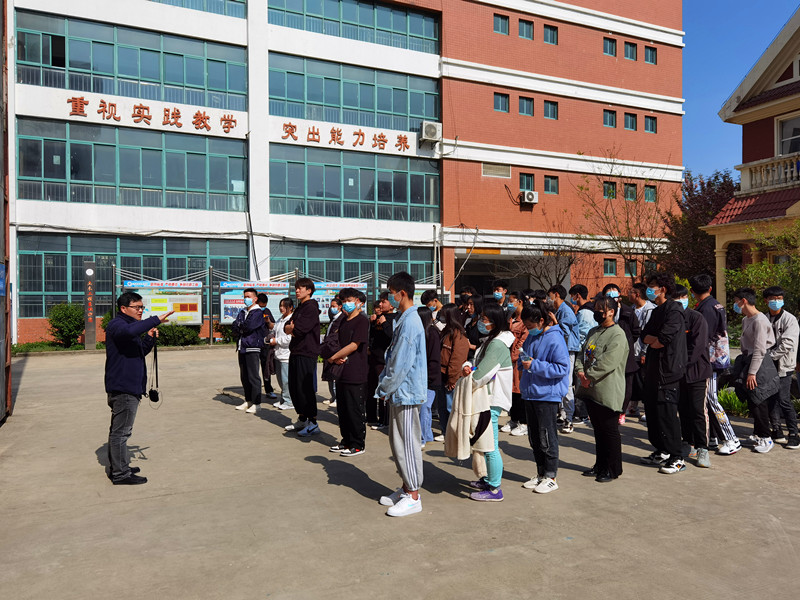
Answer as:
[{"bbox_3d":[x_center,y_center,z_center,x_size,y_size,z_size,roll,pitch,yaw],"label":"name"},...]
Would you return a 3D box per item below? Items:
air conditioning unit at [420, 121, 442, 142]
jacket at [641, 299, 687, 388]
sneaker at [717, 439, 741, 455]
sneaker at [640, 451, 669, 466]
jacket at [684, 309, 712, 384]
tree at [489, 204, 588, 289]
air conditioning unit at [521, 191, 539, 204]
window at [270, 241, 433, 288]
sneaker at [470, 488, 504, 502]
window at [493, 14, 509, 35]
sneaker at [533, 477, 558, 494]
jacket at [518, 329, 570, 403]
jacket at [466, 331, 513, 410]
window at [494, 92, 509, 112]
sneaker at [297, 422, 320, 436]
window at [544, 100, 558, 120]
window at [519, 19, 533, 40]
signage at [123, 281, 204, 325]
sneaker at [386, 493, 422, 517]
[{"bbox_3d":[1.430,-7.690,28.540,0.960,0.760,0.370,0,0,-24],"label":"air conditioning unit"},{"bbox_3d":[2.410,0.400,5.720,0.350,0.790,0.470,0,0,-7],"label":"jacket"},{"bbox_3d":[3.412,1.509,6.435,0.290,0.115,0.108,-1,1,-31],"label":"sneaker"},{"bbox_3d":[2.464,1.516,6.012,0.290,0.115,0.108,0,1,-17],"label":"sneaker"},{"bbox_3d":[2.840,0.450,6.100,0.500,0.750,0.360,0,0,40],"label":"jacket"},{"bbox_3d":[6.036,-1.248,27.000,4.000,5.600,3.700,0,0,-24],"label":"tree"},{"bbox_3d":[6.050,-4.780,29.080,0.800,0.590,0.310,0,0,-24],"label":"air conditioning unit"},{"bbox_3d":[-1.746,-0.928,26.436,7.645,2.845,0.200,0,0,-24],"label":"window"},{"bbox_3d":[0.677,1.498,4.830,0.262,0.095,0.097,0,0,2],"label":"sneaker"},{"bbox_3d":[4.760,-12.912,29.319,0.843,0.900,0.150,0,0,-24],"label":"window"},{"bbox_3d":[1.228,1.534,5.210,0.265,0.110,0.100,0,0,-37],"label":"sneaker"},{"bbox_3d":[1.233,0.548,5.304,0.420,0.650,0.490,0,1,-26],"label":"jacket"},{"bbox_3d":[0.738,0.576,5.060,0.370,0.630,0.450,0,0,-13],"label":"jacket"},{"bbox_3d":[4.626,-8.935,28.328,0.825,0.822,0.120,0,1,-24],"label":"window"},{"bbox_3d":[-1.077,1.540,7.405,0.290,0.120,0.110,0,0,-32],"label":"sneaker"},{"bbox_3d":[7.373,-9.248,30.489,0.821,0.851,0.150,0,0,-24],"label":"window"},{"bbox_3d":[5.860,-12.487,28.863,0.835,0.841,0.120,0,1,-24],"label":"window"},{"bbox_3d":[-7.470,0.100,19.800,2.330,1.380,0.130,0,0,-24],"label":"signage"},{"bbox_3d":[0.037,1.535,4.697,0.287,0.120,0.110,0,0,-29],"label":"sneaker"}]

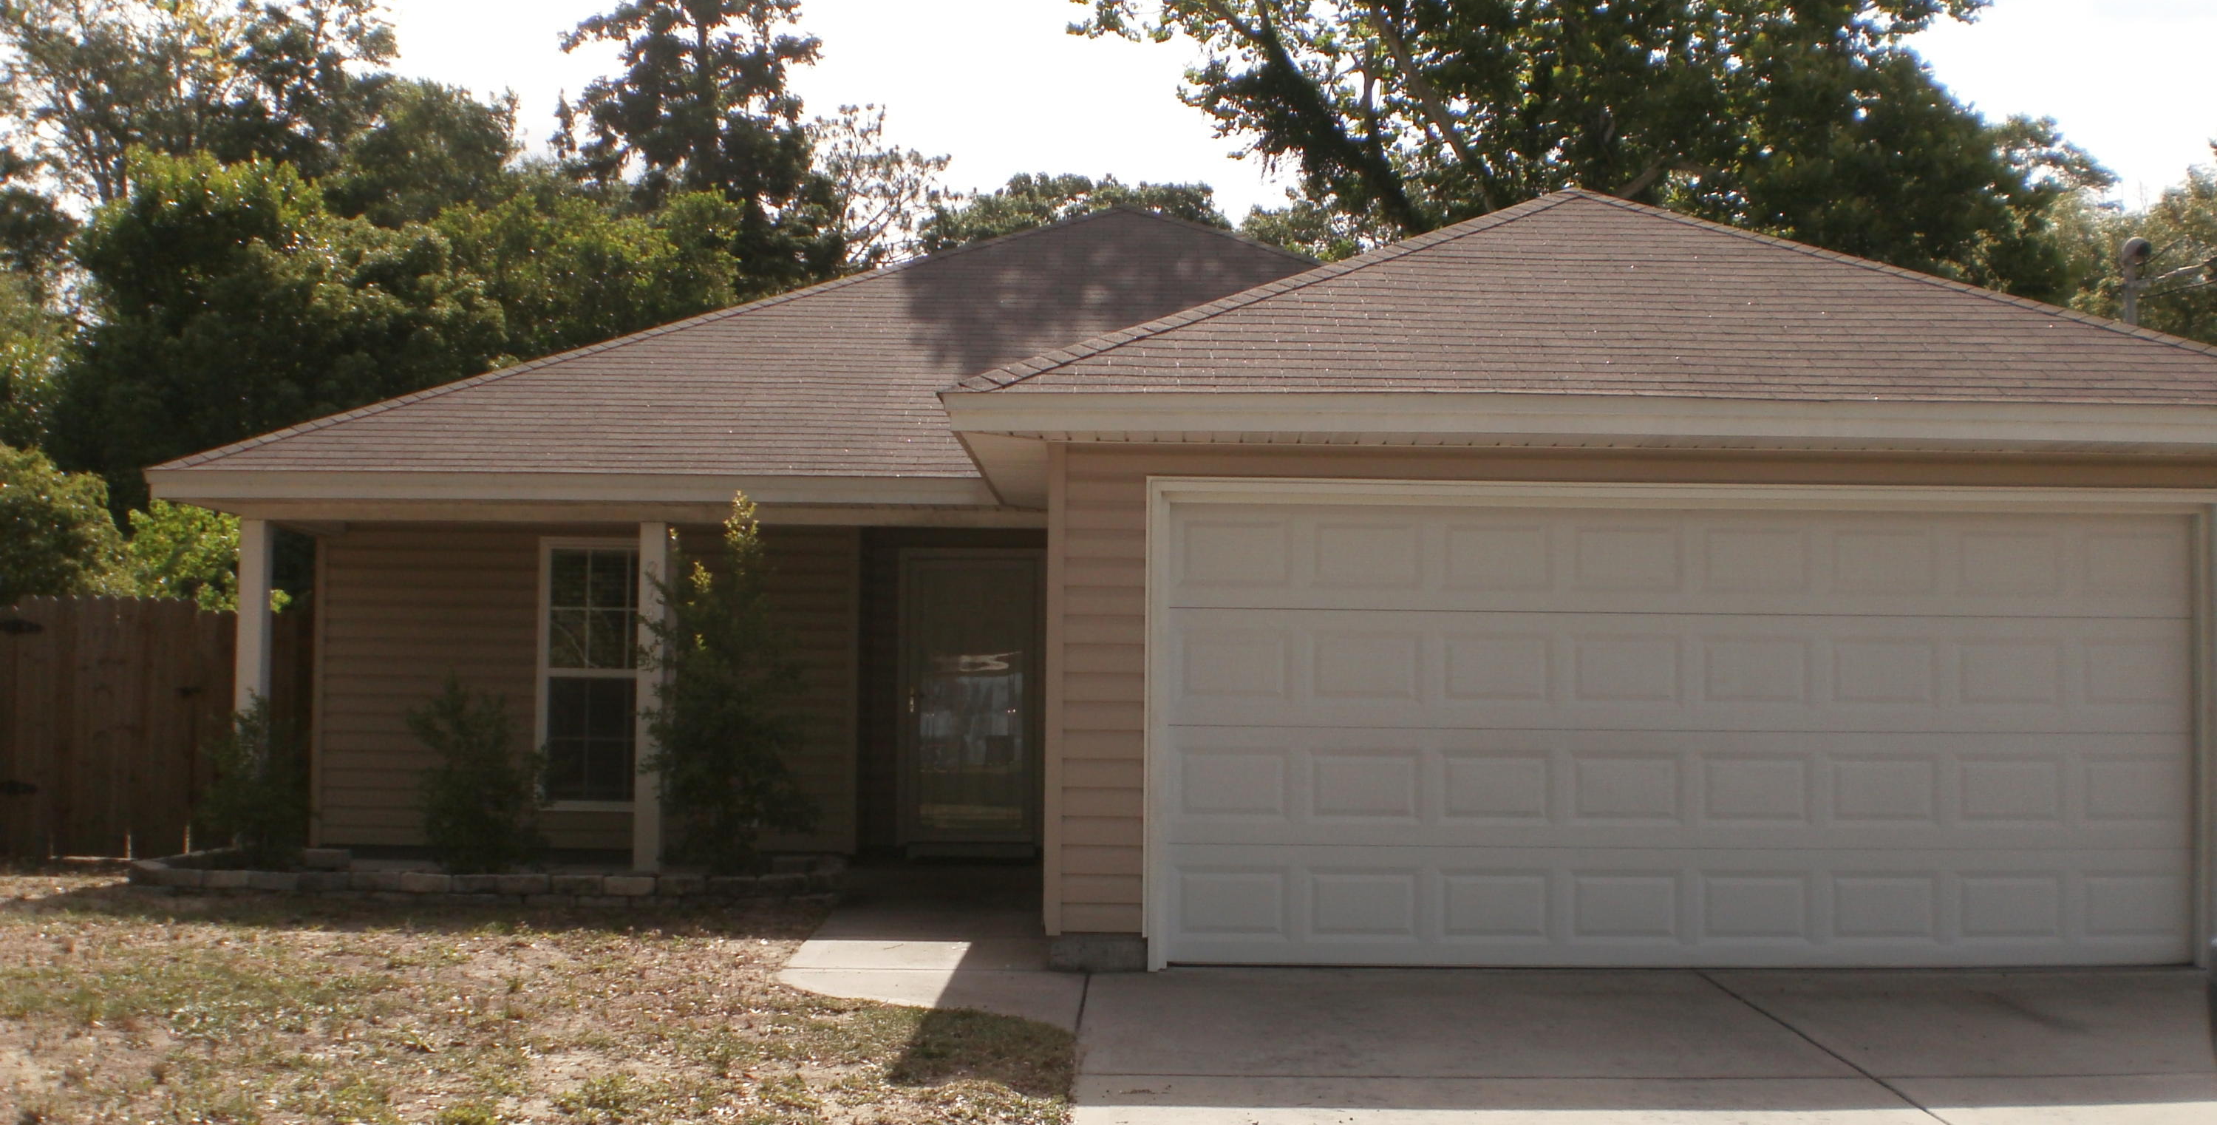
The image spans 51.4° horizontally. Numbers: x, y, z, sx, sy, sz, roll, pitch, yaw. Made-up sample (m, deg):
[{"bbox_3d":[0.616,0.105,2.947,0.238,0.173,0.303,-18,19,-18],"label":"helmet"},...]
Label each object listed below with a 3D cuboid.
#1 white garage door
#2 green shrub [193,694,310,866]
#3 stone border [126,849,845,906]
[{"bbox_3d":[2.580,0.770,10.470,4.790,2.130,0.100,1,-3,1],"label":"white garage door"},{"bbox_3d":[-5.310,1.360,14.250,0.730,1.100,0.730,1,-3,1],"label":"green shrub"},{"bbox_3d":[-3.760,1.960,14.350,4.350,0.210,1.300,1,-3,1],"label":"stone border"}]

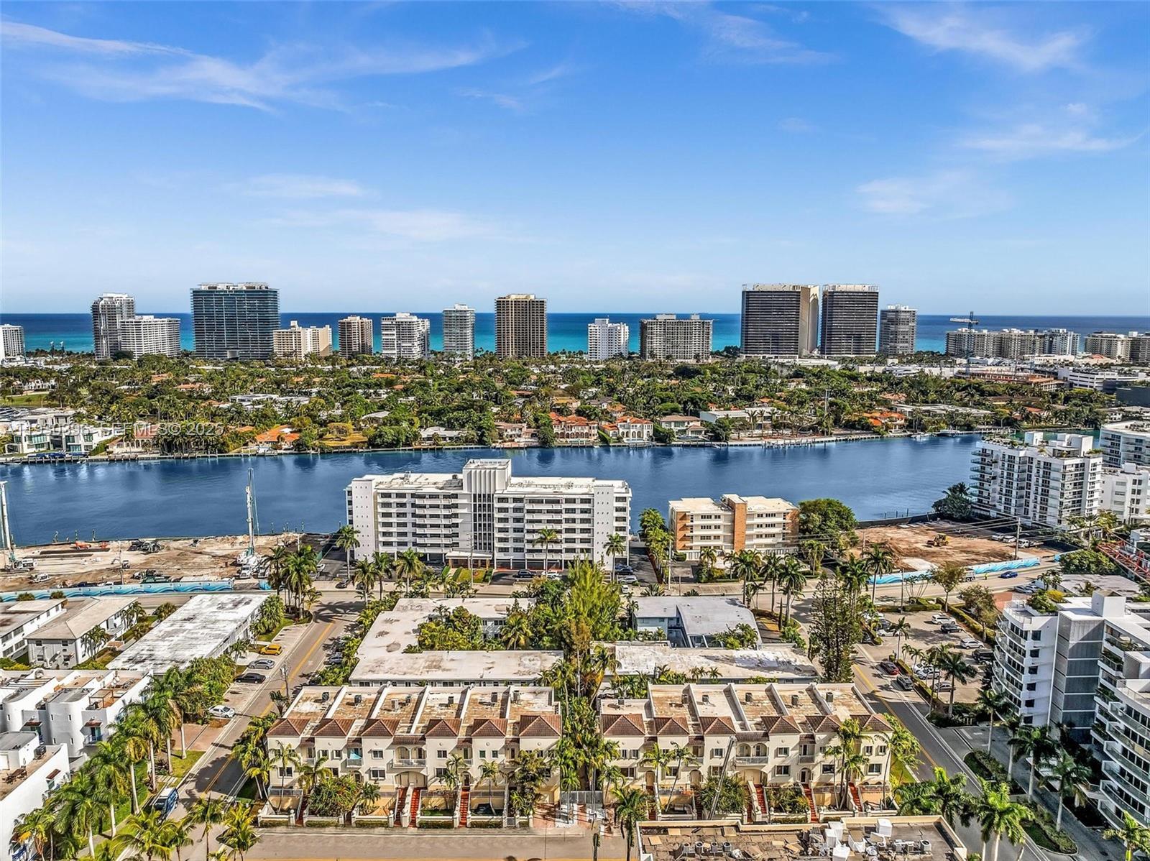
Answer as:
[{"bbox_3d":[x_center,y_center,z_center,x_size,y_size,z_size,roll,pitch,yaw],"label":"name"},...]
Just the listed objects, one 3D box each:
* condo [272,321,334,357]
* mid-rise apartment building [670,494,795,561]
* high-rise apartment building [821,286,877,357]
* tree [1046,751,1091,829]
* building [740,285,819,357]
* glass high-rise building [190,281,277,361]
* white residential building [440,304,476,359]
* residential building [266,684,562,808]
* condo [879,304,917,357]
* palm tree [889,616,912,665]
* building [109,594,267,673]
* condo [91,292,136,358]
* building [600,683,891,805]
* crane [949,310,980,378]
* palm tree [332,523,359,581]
[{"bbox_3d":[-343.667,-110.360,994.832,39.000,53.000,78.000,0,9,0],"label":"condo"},{"bbox_3d":[42.477,25.525,215.455,33.140,15.300,13.500,-1,9,-5],"label":"mid-rise apartment building"},{"bbox_3d":[356.080,-139.580,1040.710,65.740,98.410,26.000,-1,9,-6],"label":"high-rise apartment building"},{"bbox_3d":[61.170,45.240,99.807,5.400,11.000,5.400,0,9,0],"label":"tree"},{"bbox_3d":[239.797,-124.629,944.354,85.770,93.230,36.000,0,9,0],"label":"building"},{"bbox_3d":[-433.446,-138.545,1018.933,98.000,101.000,32.000,0,9,0],"label":"glass high-rise building"},{"bbox_3d":[-140.780,-118.200,978.370,35.620,72.500,27.000,0,9,0],"label":"white residential building"},{"bbox_3d":[-21.636,44.847,115.099,39.600,10.800,15.200,0,9,0],"label":"residential building"},{"bbox_3d":[430.980,-130.420,1067.350,32.320,72.670,38.000,-1,9,-6],"label":"condo"},{"bbox_3d":[61.650,39.530,150.390,4.200,9.140,4.200,0,9,0],"label":"palm tree"},{"bbox_3d":[-72.000,40.620,150.950,15.200,6.200,36.300,0,9,-1],"label":"building"},{"bbox_3d":[-563.138,-125.094,972.759,34.090,81.520,33.000,0,9,2],"label":"condo"},{"bbox_3d":[23.564,44.805,116.286,39.300,10.800,15.400,0,9,0],"label":"building"},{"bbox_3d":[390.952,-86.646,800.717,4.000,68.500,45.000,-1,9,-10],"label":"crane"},{"bbox_3d":[-56.592,30.334,199.090,6.000,14.200,6.000,0,9,0],"label":"palm tree"}]

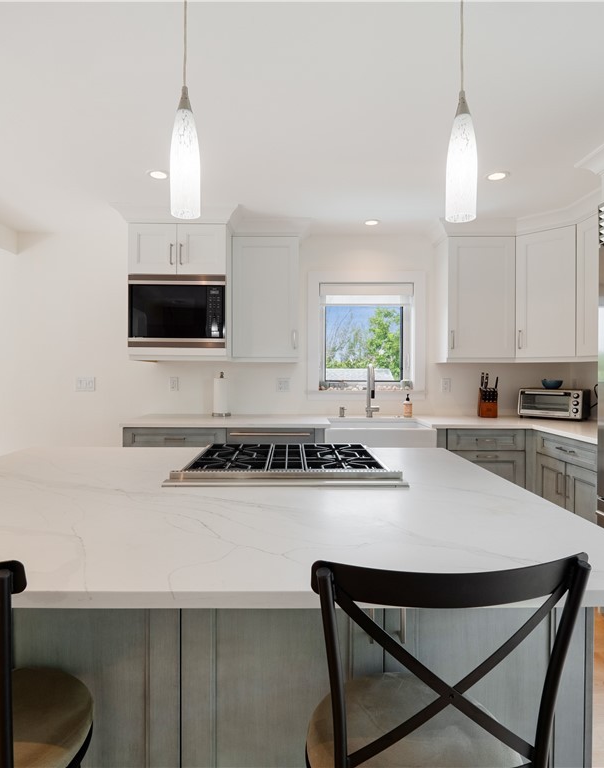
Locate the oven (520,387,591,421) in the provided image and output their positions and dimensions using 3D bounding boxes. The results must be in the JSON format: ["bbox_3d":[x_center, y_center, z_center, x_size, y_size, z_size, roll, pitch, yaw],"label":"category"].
[{"bbox_3d":[1.975,0.163,3.235,0.300,0.235,0.440,-1,1,-45],"label":"oven"}]

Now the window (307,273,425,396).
[{"bbox_3d":[0.538,-0.416,3.510,0.990,1.040,0.120,0,1,-1],"label":"window"}]

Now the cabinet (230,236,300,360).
[{"bbox_3d":[-0.282,-0.658,3.330,0.540,0.950,0.330,0,1,-1],"label":"cabinet"}]

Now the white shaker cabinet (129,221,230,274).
[{"bbox_3d":[-0.892,-0.975,3.200,0.700,0.375,0.520,0,1,-1],"label":"white shaker cabinet"}]

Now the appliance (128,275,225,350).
[{"bbox_3d":[-0.892,-0.521,3.160,0.695,0.525,0.450,0,1,-1],"label":"appliance"}]

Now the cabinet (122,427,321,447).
[{"bbox_3d":[-0.567,0.735,3.190,1.380,0.880,0.610,0,1,-1],"label":"cabinet"}]

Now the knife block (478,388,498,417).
[{"bbox_3d":[1.515,0.150,3.380,0.145,0.250,0.160,0,1,15],"label":"knife block"}]

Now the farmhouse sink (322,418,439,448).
[{"bbox_3d":[0.540,0.430,3.070,0.770,0.250,0.460,0,1,-1],"label":"farmhouse sink"}]

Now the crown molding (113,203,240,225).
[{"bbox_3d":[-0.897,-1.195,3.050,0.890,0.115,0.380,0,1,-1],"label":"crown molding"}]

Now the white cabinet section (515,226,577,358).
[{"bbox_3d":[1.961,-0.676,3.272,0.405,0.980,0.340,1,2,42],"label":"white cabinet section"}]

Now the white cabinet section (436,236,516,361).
[{"bbox_3d":[1.422,-0.678,3.441,0.540,0.985,0.330,0,1,-1],"label":"white cabinet section"}]

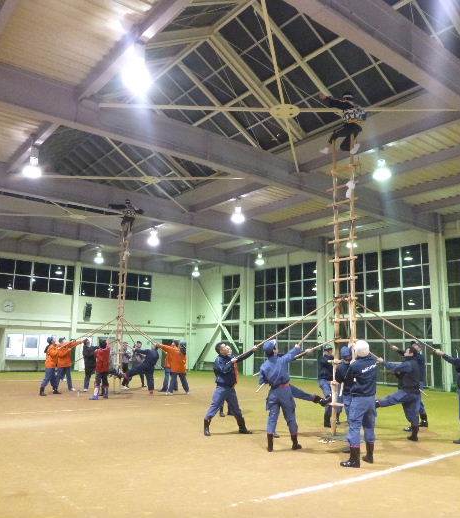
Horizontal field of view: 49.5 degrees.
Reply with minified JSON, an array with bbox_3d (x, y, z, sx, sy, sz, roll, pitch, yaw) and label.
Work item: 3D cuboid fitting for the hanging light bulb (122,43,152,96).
[{"bbox_3d":[-1.782,-3.592,9.500,0.520,0.800,0.520,1,-10,0],"label":"hanging light bulb"}]

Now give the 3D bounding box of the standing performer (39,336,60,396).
[{"bbox_3d":[-5.545,3.321,15.400,0.720,1.770,0.550,6,-11,-24],"label":"standing performer"}]

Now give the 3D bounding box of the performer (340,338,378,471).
[{"bbox_3d":[1.886,2.086,7.336,0.420,1.738,0.500,-8,-14,41],"label":"performer"}]

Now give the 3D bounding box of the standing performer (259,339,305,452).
[{"bbox_3d":[0.855,2.207,8.120,0.650,1.740,0.580,-6,-12,32],"label":"standing performer"}]

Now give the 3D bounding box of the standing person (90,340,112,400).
[{"bbox_3d":[-3.943,3.365,15.178,0.520,1.750,0.450,0,-11,7],"label":"standing person"}]

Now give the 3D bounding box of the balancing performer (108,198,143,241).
[{"bbox_3d":[-3.901,-1.463,18.700,1.250,1.500,0.600,2,-10,-5],"label":"balancing performer"}]

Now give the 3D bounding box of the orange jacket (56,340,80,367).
[{"bbox_3d":[-5.598,3.293,17.280,0.720,0.820,0.500,-2,-11,17],"label":"orange jacket"}]

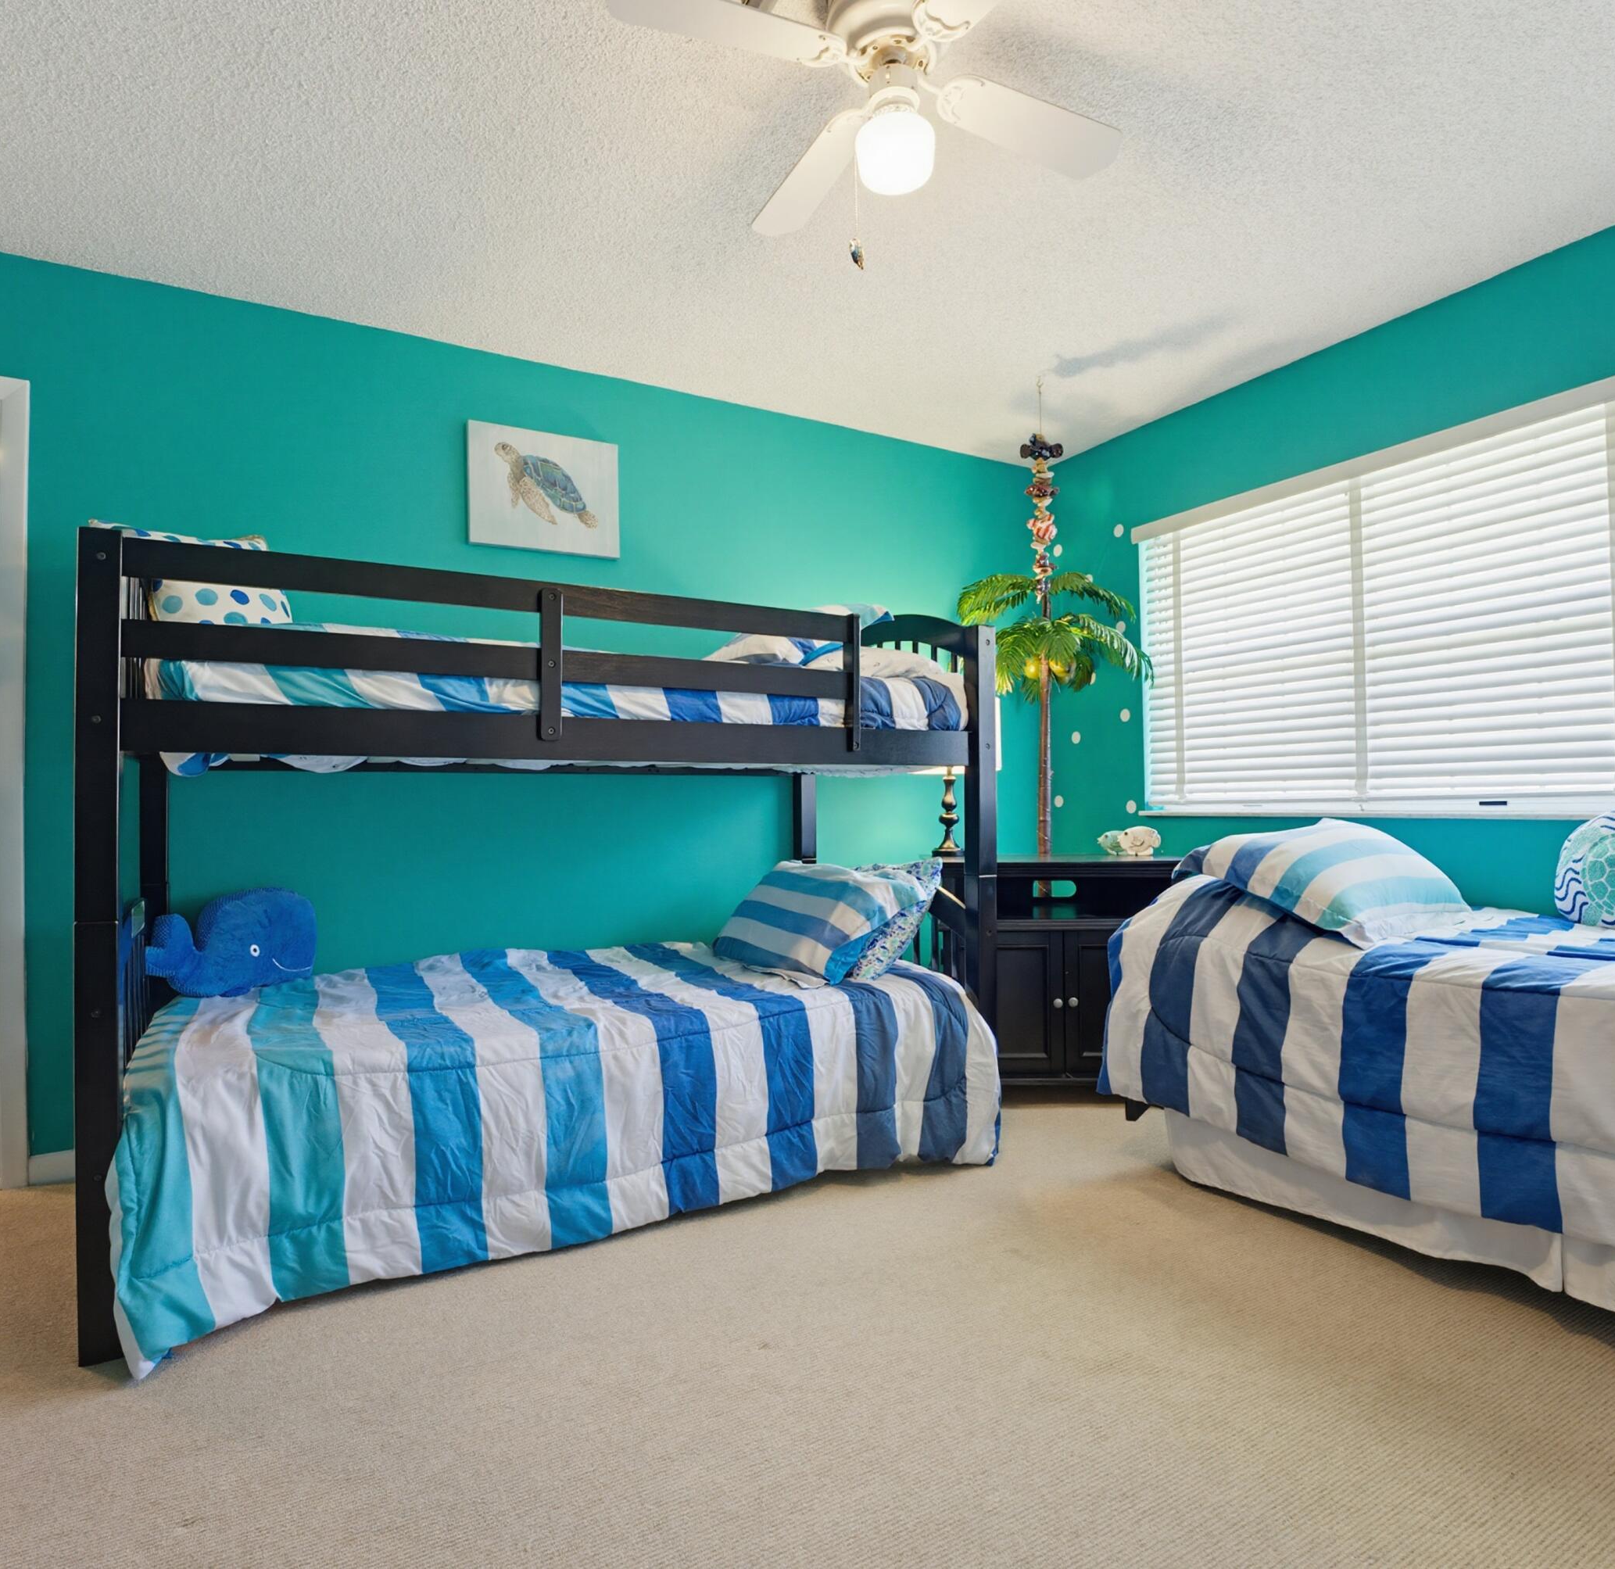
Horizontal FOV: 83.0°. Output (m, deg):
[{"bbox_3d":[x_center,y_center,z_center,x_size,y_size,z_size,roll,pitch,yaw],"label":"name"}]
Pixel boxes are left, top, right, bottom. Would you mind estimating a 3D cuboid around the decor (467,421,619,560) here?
[{"bbox_3d":[-0.883,-0.989,3.080,0.500,0.397,0.030,0,-1,-30],"label":"decor"}]

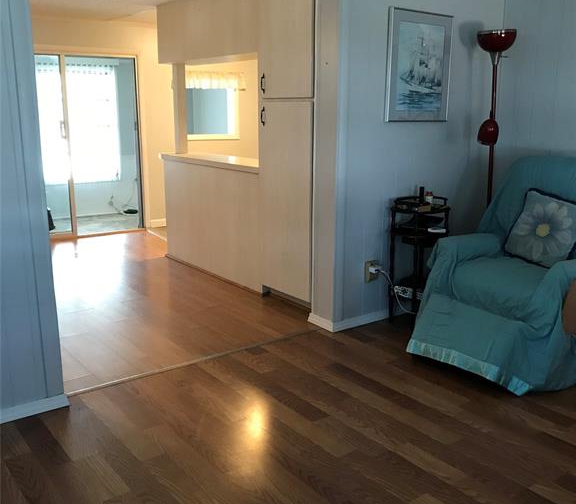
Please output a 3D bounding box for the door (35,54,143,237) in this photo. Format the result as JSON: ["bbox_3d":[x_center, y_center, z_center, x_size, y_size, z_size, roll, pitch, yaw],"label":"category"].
[{"bbox_3d":[-2.163,-1.027,6.114,1.550,1.800,0.100,-9,16,-35],"label":"door"}]

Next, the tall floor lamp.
[{"bbox_3d":[1.323,-0.512,4.028,0.270,1.760,0.270,-9,16,-35],"label":"tall floor lamp"}]

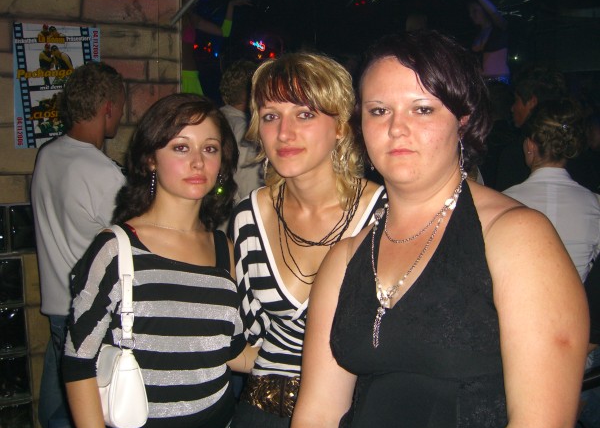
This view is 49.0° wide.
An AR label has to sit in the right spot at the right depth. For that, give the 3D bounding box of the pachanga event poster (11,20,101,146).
[{"bbox_3d":[-1.088,-0.571,2.950,0.375,0.545,0.015,-1,8,-19],"label":"pachanga event poster"}]

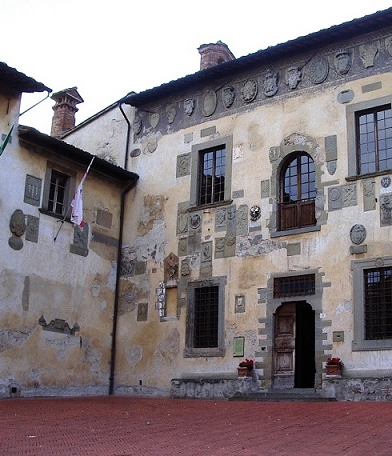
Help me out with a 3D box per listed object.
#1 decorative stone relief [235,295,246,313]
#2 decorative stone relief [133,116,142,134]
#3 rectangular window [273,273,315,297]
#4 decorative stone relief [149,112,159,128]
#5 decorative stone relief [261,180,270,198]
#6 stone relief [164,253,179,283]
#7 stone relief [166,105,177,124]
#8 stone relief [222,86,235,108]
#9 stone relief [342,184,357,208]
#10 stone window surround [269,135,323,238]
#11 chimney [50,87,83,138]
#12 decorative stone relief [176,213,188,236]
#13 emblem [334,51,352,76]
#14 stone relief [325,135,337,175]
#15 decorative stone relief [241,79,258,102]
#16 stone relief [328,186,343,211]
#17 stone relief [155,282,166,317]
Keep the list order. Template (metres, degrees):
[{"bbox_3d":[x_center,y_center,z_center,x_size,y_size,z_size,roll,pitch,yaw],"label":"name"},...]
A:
[{"bbox_3d":[1.402,2.411,20.994,0.357,0.553,0.090,-9,-19,36],"label":"decorative stone relief"},{"bbox_3d":[-2.227,-3.884,25.667,0.430,0.673,0.130,-9,-19,36],"label":"decorative stone relief"},{"bbox_3d":[3.077,1.804,20.359,1.415,0.627,0.200,-9,-19,37],"label":"rectangular window"},{"bbox_3d":[-1.558,-4.050,25.201,0.490,0.622,0.110,-9,-19,36],"label":"decorative stone relief"},{"bbox_3d":[2.244,-1.256,21.686,0.310,0.575,0.080,-10,-19,36],"label":"decorative stone relief"},{"bbox_3d":[-0.879,1.374,23.444,0.671,1.057,0.130,-9,-19,37],"label":"stone relief"},{"bbox_3d":[-0.923,-4.264,25.056,0.498,0.766,0.100,-10,-18,38],"label":"stone relief"},{"bbox_3d":[1.135,-4.635,23.609,0.539,0.859,0.140,-9,-19,37],"label":"stone relief"},{"bbox_3d":[4.508,-0.942,19.489,0.452,0.705,0.100,-10,-19,36],"label":"stone relief"},{"bbox_3d":[3.156,-1.400,21.079,1.869,3.346,0.280,-10,-19,36],"label":"stone window surround"},{"bbox_3d":[-5.880,-5.234,30.526,0.944,2.102,0.944,-9,-19,37],"label":"chimney"},{"bbox_3d":[-0.433,-0.115,23.506,0.486,0.781,0.070,-10,-18,38],"label":"decorative stone relief"},{"bbox_3d":[4.598,-5.195,20.953,0.613,0.856,0.150,-10,-19,36],"label":"emblem"},{"bbox_3d":[4.135,-2.255,20.464,0.386,1.218,0.090,-10,-19,36],"label":"stone relief"},{"bbox_3d":[1.845,-4.649,22.732,0.688,0.886,0.140,-10,-19,36],"label":"decorative stone relief"},{"bbox_3d":[4.175,-0.855,19.876,0.447,0.721,0.070,-10,-18,38],"label":"stone relief"},{"bbox_3d":[-1.271,2.489,23.318,0.414,1.195,0.120,-10,-19,36],"label":"stone relief"}]

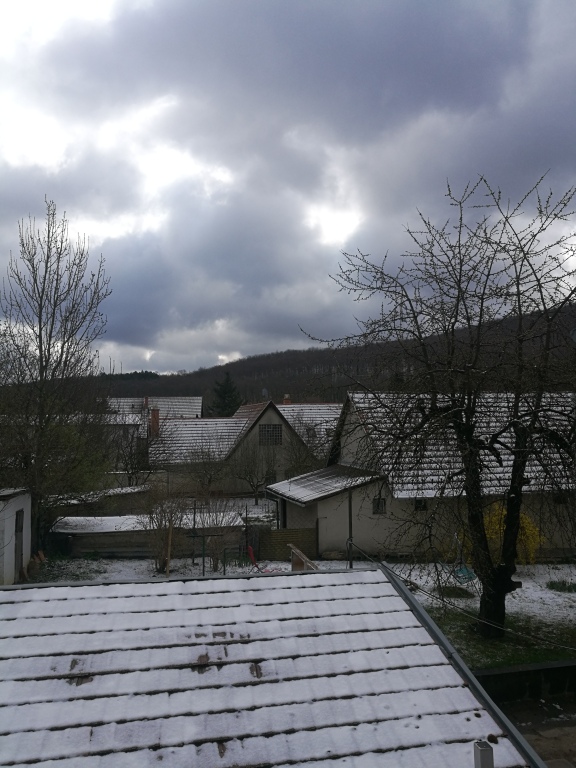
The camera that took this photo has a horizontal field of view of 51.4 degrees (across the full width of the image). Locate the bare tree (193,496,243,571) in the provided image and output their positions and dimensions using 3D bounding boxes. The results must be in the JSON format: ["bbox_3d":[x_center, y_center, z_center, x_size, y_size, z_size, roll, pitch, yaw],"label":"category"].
[{"bbox_3d":[-2.083,4.418,17.700,1.450,2.150,1.400,0,-2,-12],"label":"bare tree"}]

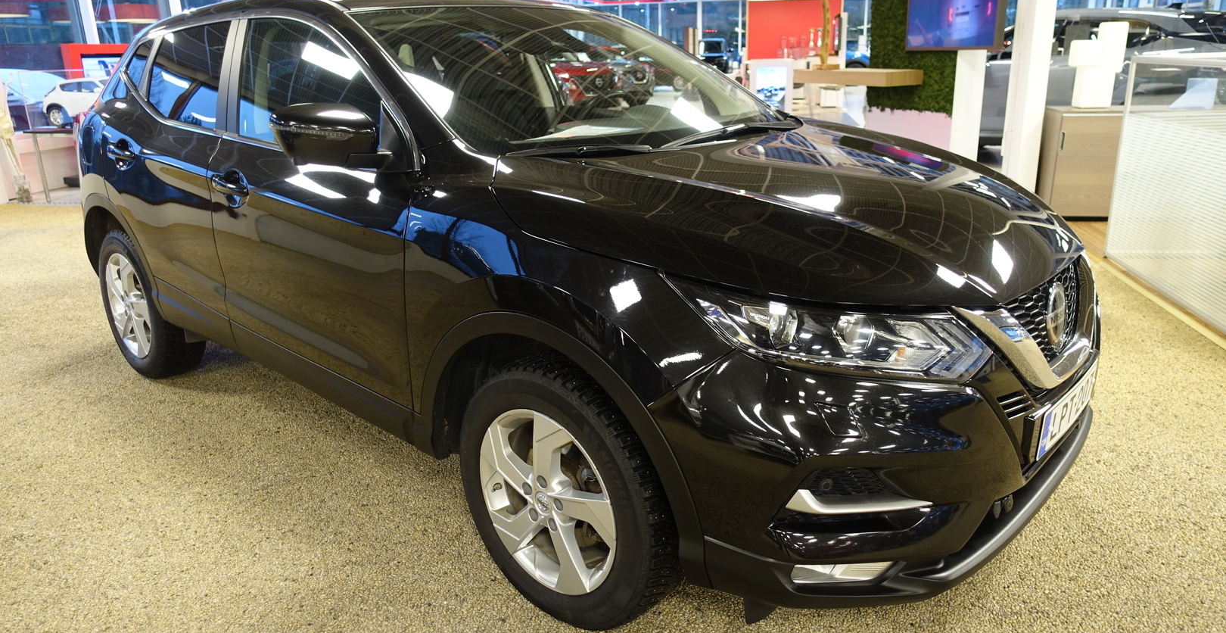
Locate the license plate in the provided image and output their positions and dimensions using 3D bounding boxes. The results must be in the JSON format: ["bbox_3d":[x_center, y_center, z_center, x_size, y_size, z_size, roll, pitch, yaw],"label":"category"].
[{"bbox_3d":[1.088,0.222,1.959,0.020,0.118,0.442,14,23,39],"label":"license plate"}]

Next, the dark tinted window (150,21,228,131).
[{"bbox_3d":[-1.572,-0.878,3.009,0.630,0.380,0.050,14,6,39],"label":"dark tinted window"}]

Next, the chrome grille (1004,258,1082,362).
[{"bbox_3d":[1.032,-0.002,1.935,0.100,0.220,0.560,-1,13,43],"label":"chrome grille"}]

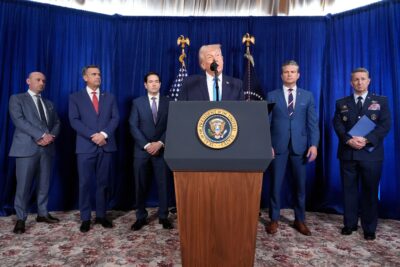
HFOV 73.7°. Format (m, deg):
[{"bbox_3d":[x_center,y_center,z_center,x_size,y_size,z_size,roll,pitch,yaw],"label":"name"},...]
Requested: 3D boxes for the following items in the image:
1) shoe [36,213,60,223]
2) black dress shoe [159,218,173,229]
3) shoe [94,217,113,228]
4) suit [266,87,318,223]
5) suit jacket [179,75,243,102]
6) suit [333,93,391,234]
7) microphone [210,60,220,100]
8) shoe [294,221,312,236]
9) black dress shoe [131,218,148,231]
[{"bbox_3d":[-1.836,1.015,3.221,0.300,0.110,0.110,-1,-3,15],"label":"shoe"},{"bbox_3d":[-0.378,1.006,3.042,0.110,0.110,0.300,2,-3,-30],"label":"black dress shoe"},{"bbox_3d":[-1.097,1.007,3.076,0.110,0.110,0.300,3,-4,-43],"label":"shoe"},{"bbox_3d":[0.968,0.222,2.892,0.620,1.480,0.330,-1,-3,15],"label":"suit"},{"bbox_3d":[0.105,-0.141,2.365,0.620,0.780,0.380,0,-2,-6],"label":"suit jacket"},{"bbox_3d":[1.725,0.284,2.839,0.610,1.420,0.340,-2,-3,30],"label":"suit"},{"bbox_3d":[0.124,-0.414,2.125,0.065,0.340,0.100,0,-3,0],"label":"microphone"},{"bbox_3d":[1.100,0.995,2.837,0.110,0.110,0.300,0,-3,-8],"label":"shoe"},{"bbox_3d":[-0.688,1.004,3.002,0.110,0.110,0.300,-1,-3,13],"label":"black dress shoe"}]

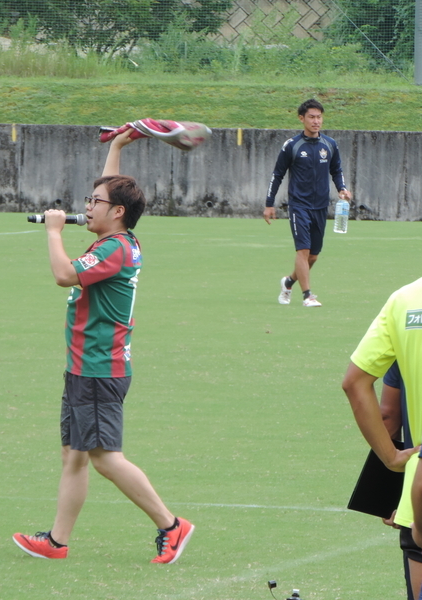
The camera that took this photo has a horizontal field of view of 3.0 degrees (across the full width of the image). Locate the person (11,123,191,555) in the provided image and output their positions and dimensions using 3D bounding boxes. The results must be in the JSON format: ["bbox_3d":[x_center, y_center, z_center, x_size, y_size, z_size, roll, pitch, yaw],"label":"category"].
[{"bbox_3d":[-0.453,0.190,33.800,0.740,1.820,0.560,1,2,10],"label":"person"}]

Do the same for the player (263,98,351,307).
[{"bbox_3d":[0.786,-0.794,65.900,0.660,1.700,0.600,0,2,-21],"label":"player"}]

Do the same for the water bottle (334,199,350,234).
[{"bbox_3d":[1.064,-0.692,65.800,0.105,0.305,0.100,5,2,-11],"label":"water bottle"}]

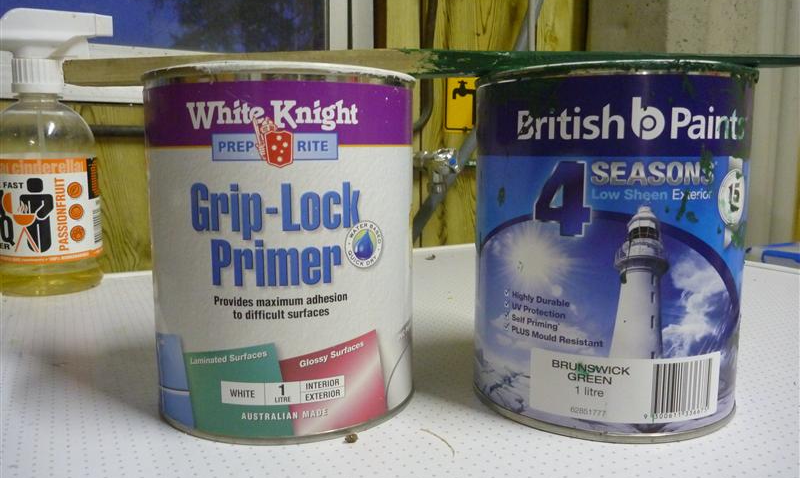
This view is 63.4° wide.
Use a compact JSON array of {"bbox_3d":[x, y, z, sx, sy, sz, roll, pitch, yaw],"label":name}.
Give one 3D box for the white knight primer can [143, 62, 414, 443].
[{"bbox_3d":[-0.048,0.001,0.276,0.108,0.133,0.108,0,7,0],"label":"white knight primer can"}]

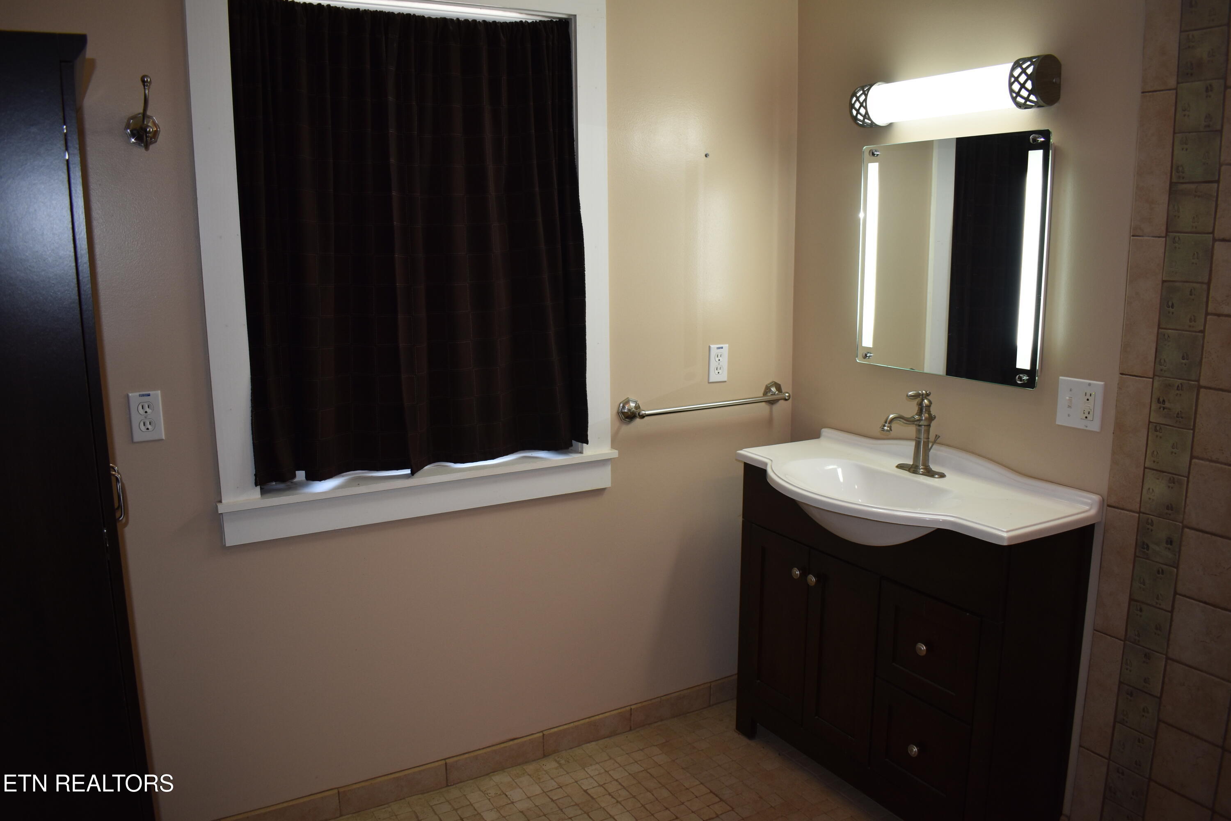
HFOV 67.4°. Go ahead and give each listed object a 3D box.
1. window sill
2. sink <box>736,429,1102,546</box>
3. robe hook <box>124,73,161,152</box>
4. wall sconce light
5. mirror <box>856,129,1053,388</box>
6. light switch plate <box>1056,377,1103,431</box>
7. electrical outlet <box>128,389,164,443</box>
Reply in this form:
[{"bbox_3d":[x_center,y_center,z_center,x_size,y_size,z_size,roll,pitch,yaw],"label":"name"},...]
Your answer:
[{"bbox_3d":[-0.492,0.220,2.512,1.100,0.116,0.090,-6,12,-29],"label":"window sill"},{"bbox_3d":[0.697,0.243,2.462,0.468,0.188,0.952,-6,12,-29],"label":"sink"},{"bbox_3d":[-1.032,-0.648,2.014,0.072,0.156,0.068,-6,12,-29],"label":"robe hook"},{"bbox_3d":[0.846,-0.808,2.375,0.097,0.116,0.595,-6,12,-29],"label":"wall sconce light"},{"bbox_3d":[0.876,-0.403,2.455,0.042,0.614,0.608,-6,12,-29],"label":"mirror"},{"bbox_3d":[1.095,-0.015,2.175,0.008,0.116,0.116,-6,12,-29],"label":"light switch plate"},{"bbox_3d":[-1.083,0.015,2.133,0.069,0.114,0.008,-6,12,-29],"label":"electrical outlet"}]

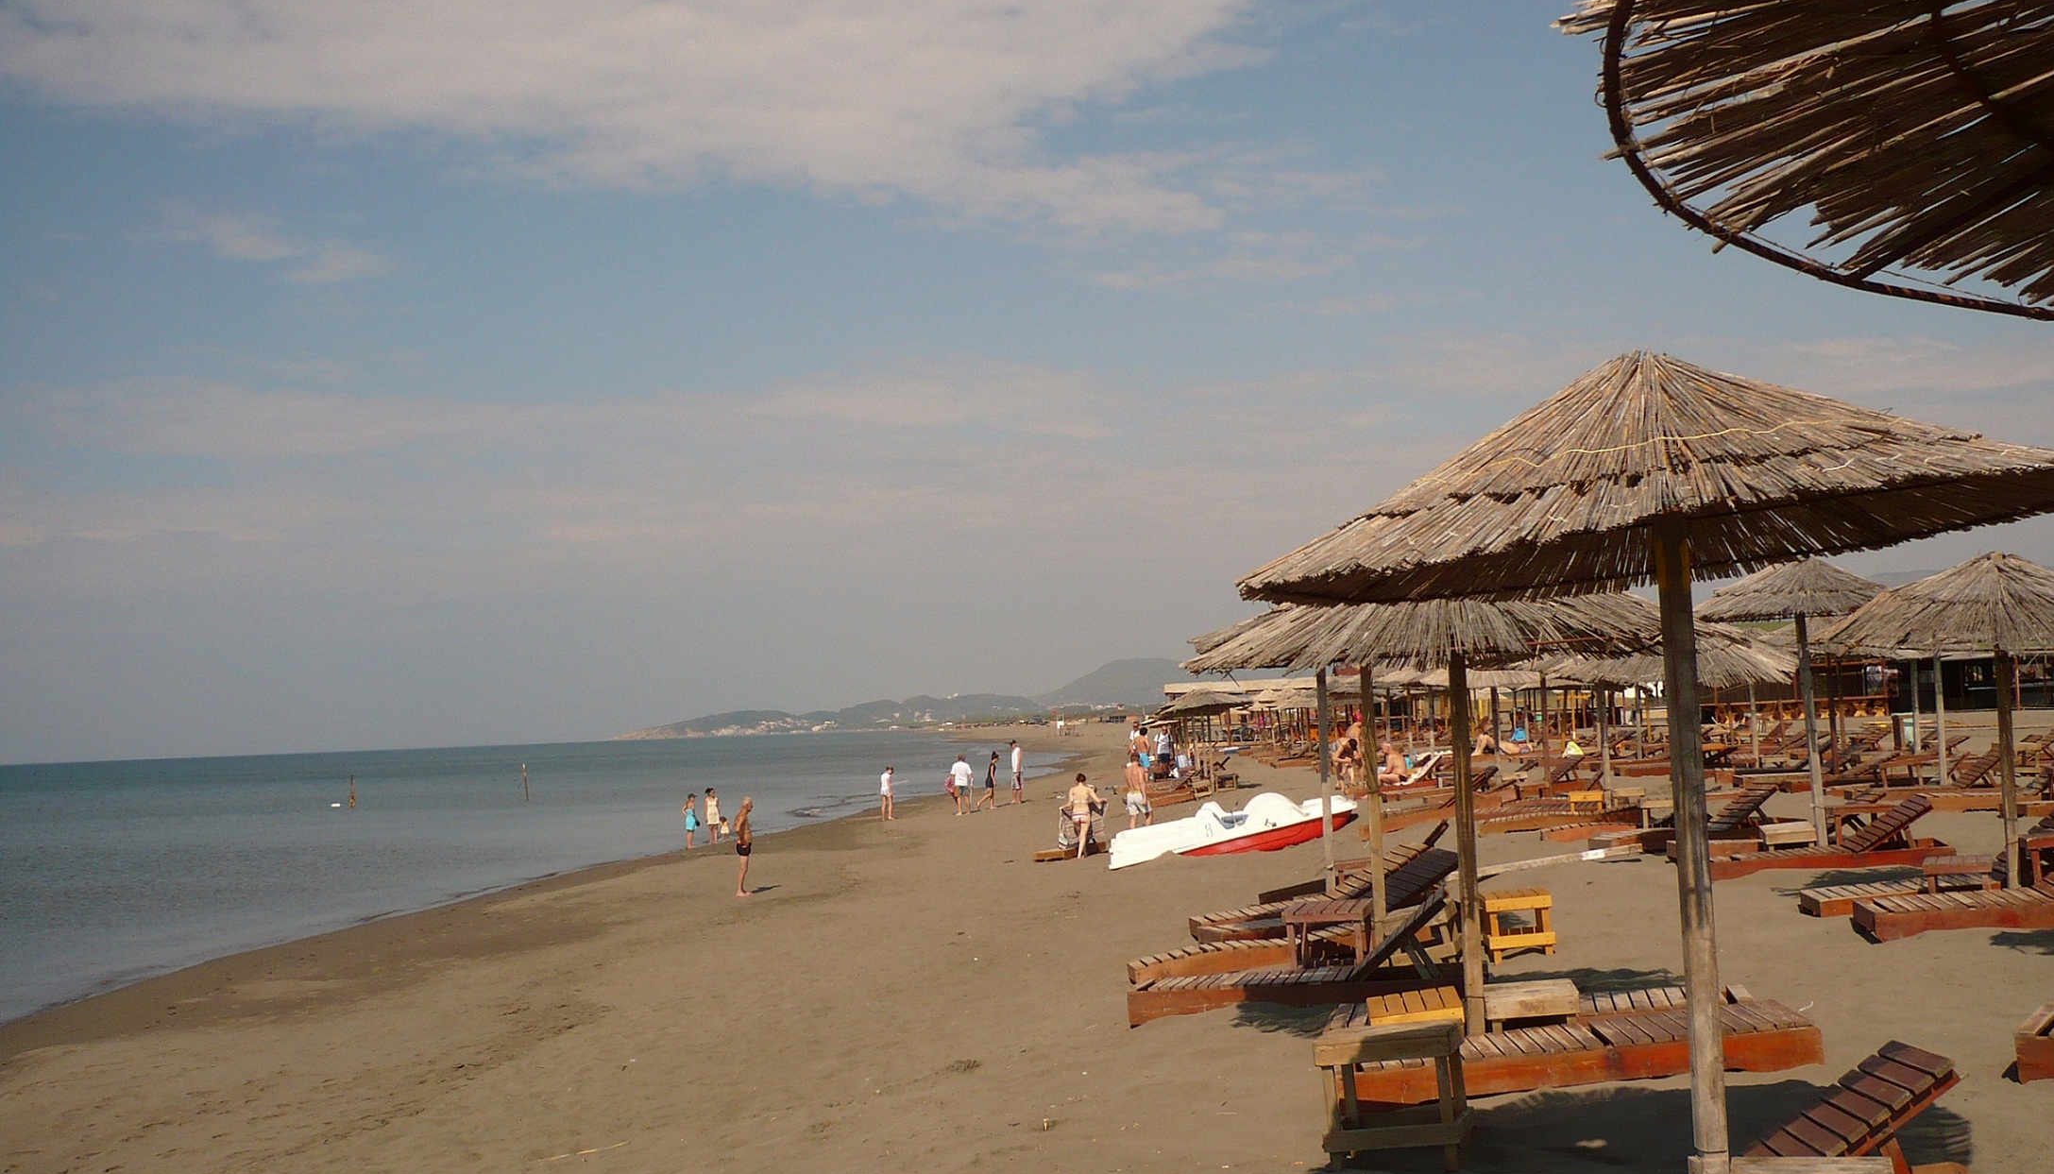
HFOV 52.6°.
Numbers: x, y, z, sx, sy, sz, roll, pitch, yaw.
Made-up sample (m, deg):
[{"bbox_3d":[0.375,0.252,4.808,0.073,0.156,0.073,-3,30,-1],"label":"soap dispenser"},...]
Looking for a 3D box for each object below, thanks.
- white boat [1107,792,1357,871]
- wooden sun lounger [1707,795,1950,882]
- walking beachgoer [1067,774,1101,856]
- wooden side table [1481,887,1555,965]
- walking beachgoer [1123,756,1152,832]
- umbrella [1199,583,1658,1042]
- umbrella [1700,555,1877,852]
[{"bbox_3d":[3.511,4.035,35.603,4.200,1.050,1.650,-13,-4,-1],"label":"white boat"},{"bbox_3d":[6.637,2.077,17.233,1.950,0.530,0.620,-6,-4,16],"label":"wooden sun lounger"},{"bbox_3d":[1.126,4.421,40.595,0.620,1.660,0.450,-3,-4,6],"label":"walking beachgoer"},{"bbox_3d":[3.269,2.254,13.723,0.450,0.420,0.480,-6,-5,8],"label":"wooden side table"},{"bbox_3d":[2.272,4.398,42.798,0.550,1.760,0.400,-3,-4,6],"label":"walking beachgoer"},{"bbox_3d":[2.020,0.982,9.851,2.280,2.550,2.280,-2,-4,0],"label":"umbrella"},{"bbox_3d":[7.034,1.071,18.651,2.100,2.600,2.100,-2,-4,0],"label":"umbrella"}]

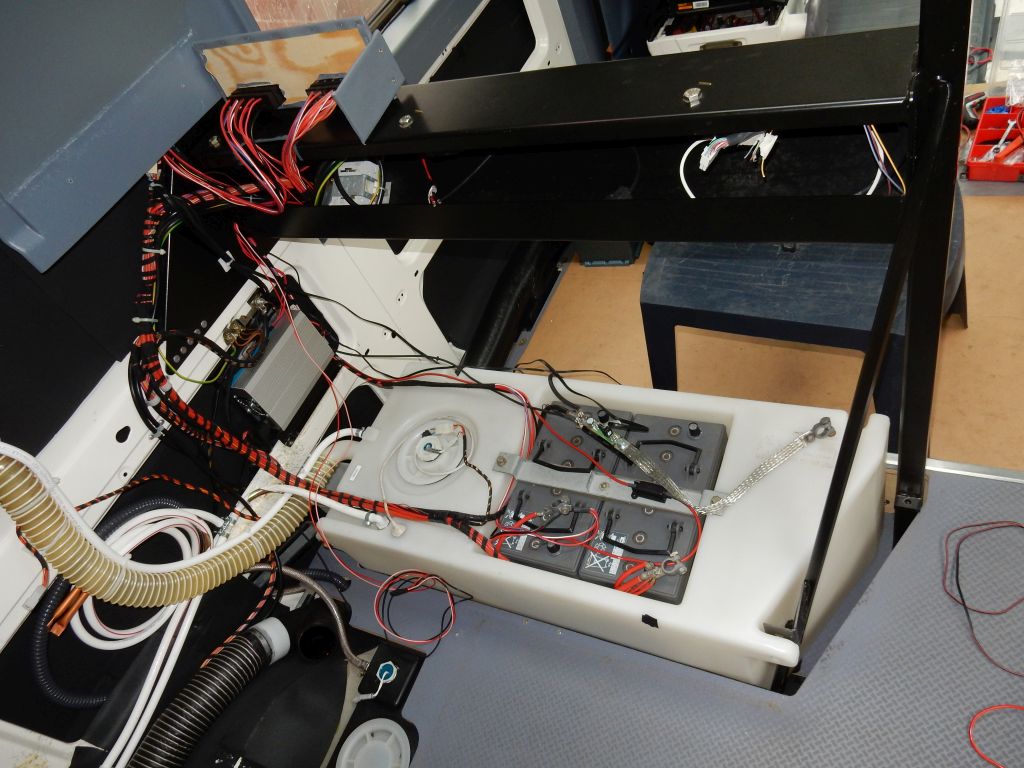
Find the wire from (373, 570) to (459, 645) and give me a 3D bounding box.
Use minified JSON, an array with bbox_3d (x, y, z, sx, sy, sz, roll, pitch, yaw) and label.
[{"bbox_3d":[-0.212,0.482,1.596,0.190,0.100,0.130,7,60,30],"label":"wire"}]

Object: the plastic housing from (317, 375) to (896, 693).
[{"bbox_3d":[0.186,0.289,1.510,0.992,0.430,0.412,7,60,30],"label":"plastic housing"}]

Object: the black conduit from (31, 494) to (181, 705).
[{"bbox_3d":[-0.794,0.401,1.460,0.321,0.045,0.418,7,60,30],"label":"black conduit"}]

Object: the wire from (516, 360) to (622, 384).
[{"bbox_3d":[0.113,-0.030,1.506,0.245,0.035,0.050,7,60,30],"label":"wire"}]

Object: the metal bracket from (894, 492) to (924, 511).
[{"bbox_3d":[0.735,0.218,1.371,0.045,0.022,0.030,7,60,30],"label":"metal bracket"}]

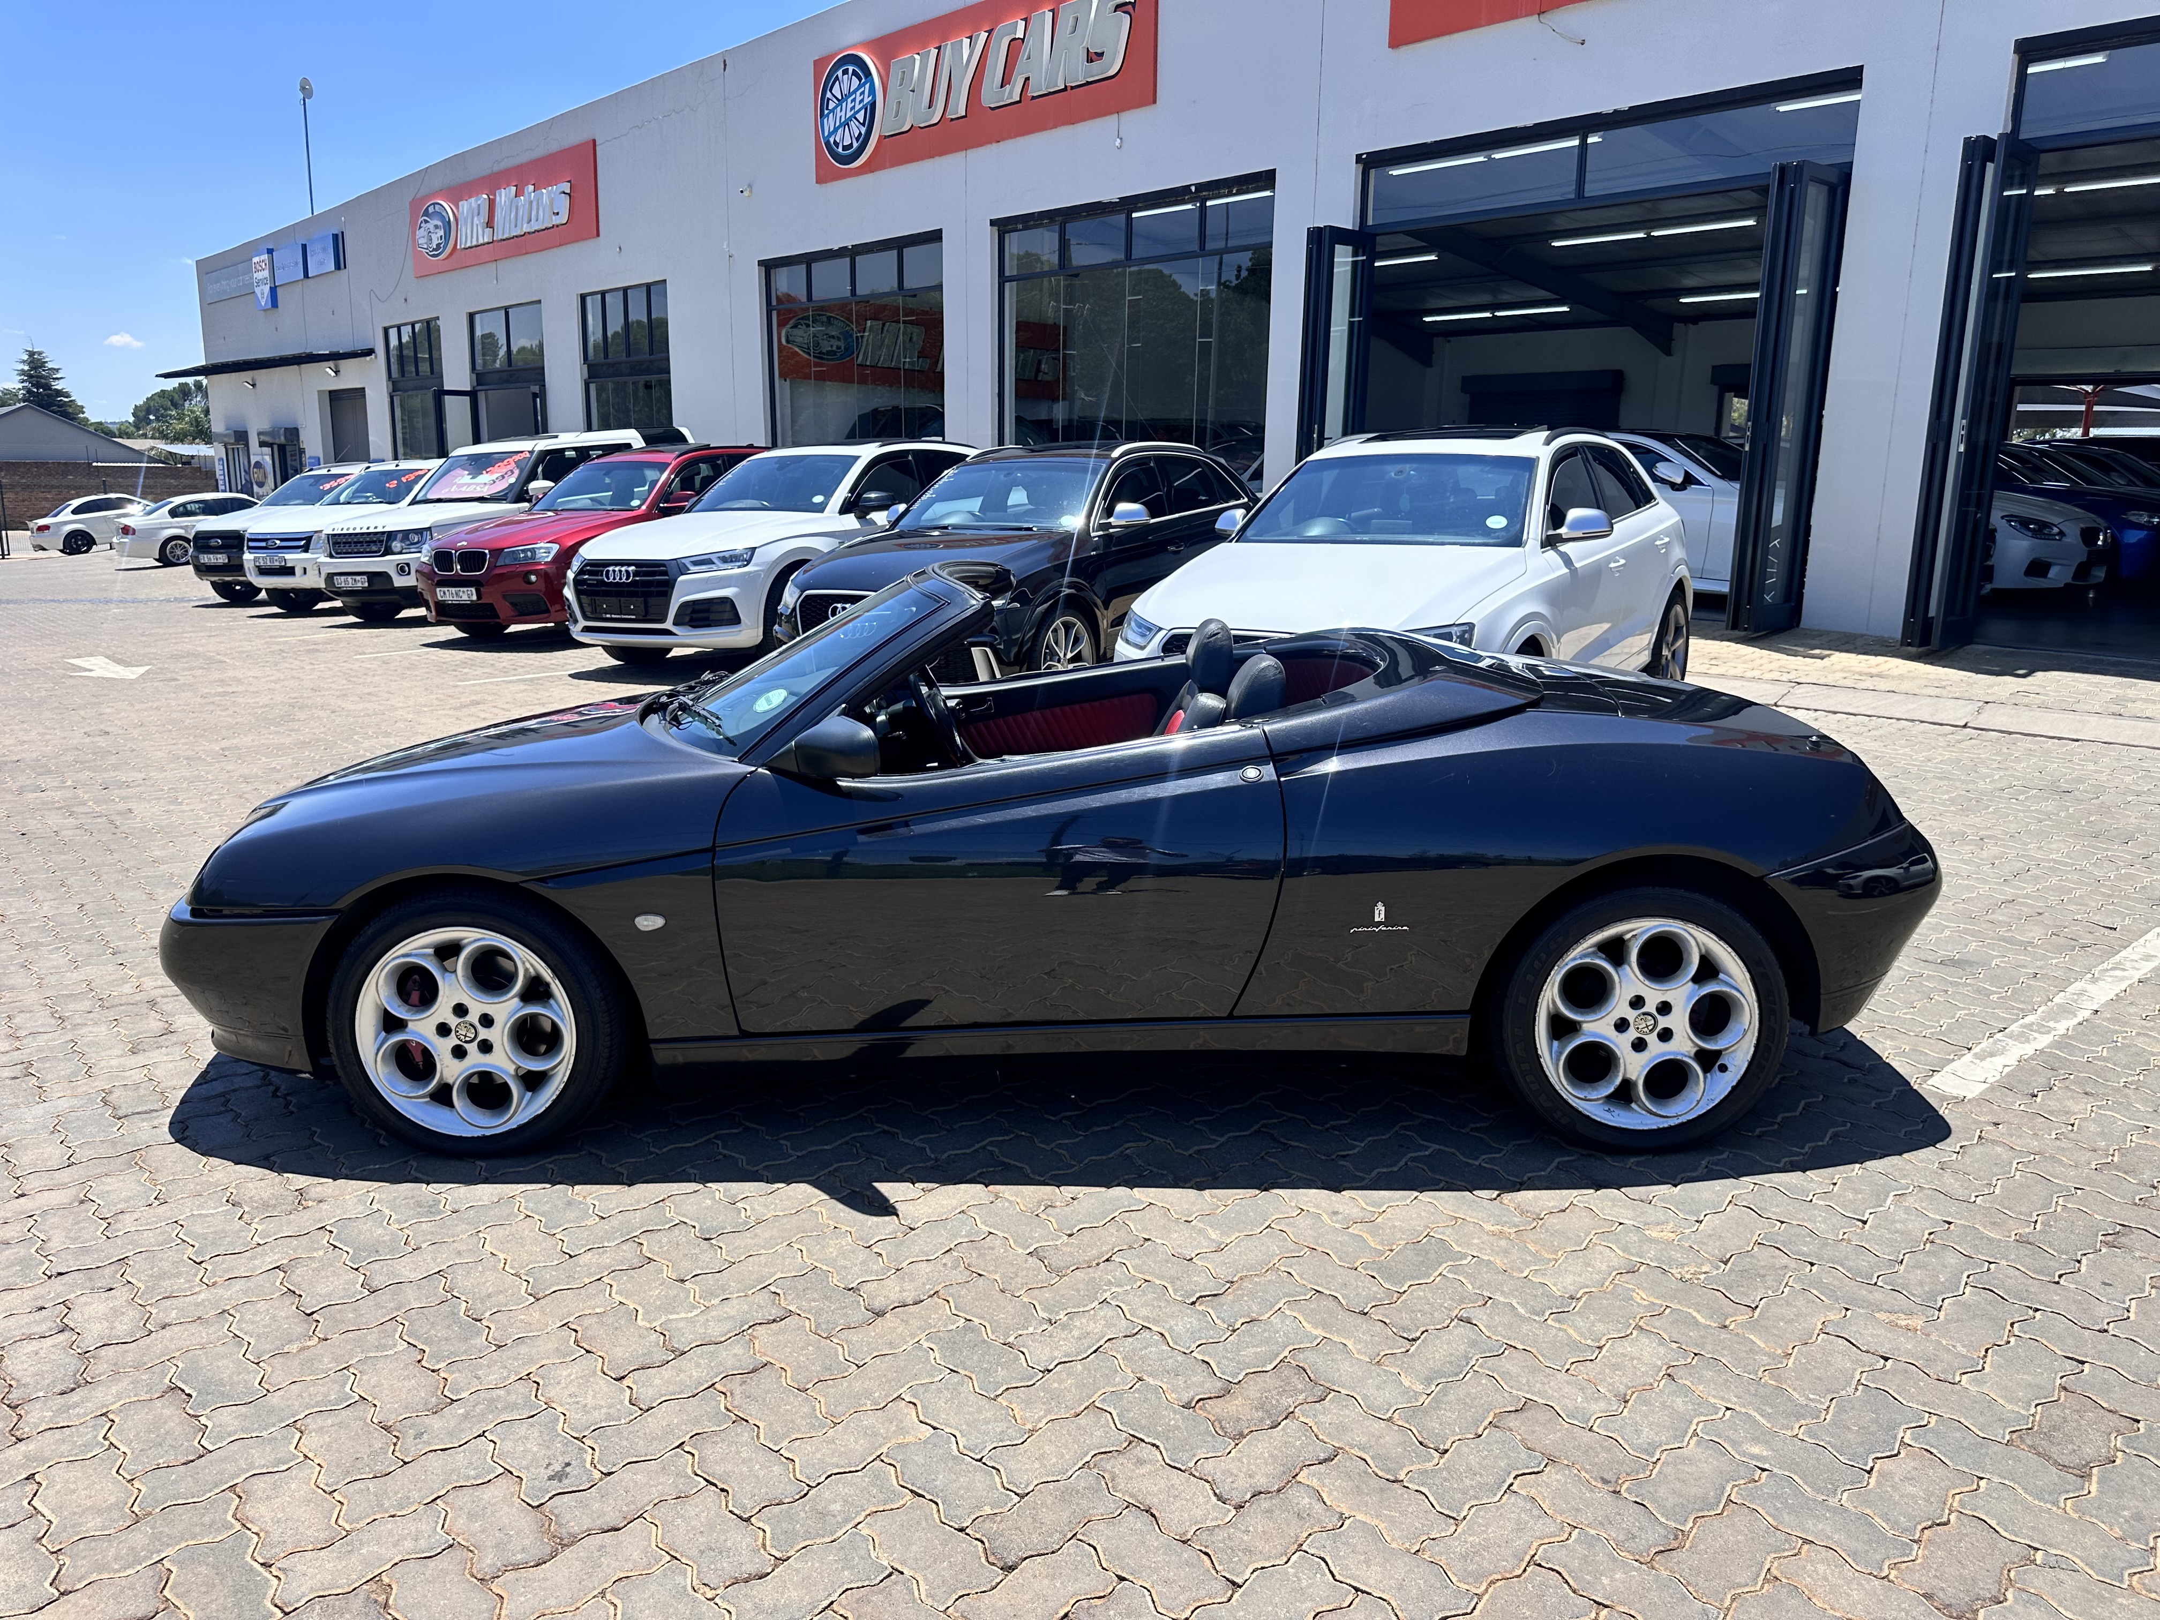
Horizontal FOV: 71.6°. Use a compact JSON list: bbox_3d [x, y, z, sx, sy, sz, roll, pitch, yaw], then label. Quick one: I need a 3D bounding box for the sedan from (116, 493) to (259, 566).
[{"bbox_3d":[-18.622,-6.167,32.793,4.540,1.425,1.815,-13,18,-41],"label":"sedan"}]

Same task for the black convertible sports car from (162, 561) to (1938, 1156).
[{"bbox_3d":[-0.109,-0.042,3.990,4.285,1.310,1.790,0,12,-2],"label":"black convertible sports car"}]

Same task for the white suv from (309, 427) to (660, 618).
[{"bbox_3d":[-5.788,-3.090,16.299,1.915,1.885,4.829,7,15,28],"label":"white suv"}]

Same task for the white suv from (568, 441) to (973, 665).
[{"bbox_3d":[-2.075,-2.175,12.280,1.893,1.659,4.663,6,15,27],"label":"white suv"}]

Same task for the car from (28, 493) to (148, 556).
[{"bbox_3d":[-25.307,-7.567,39.579,4.370,1.420,1.750,-14,19,-42],"label":"car"}]

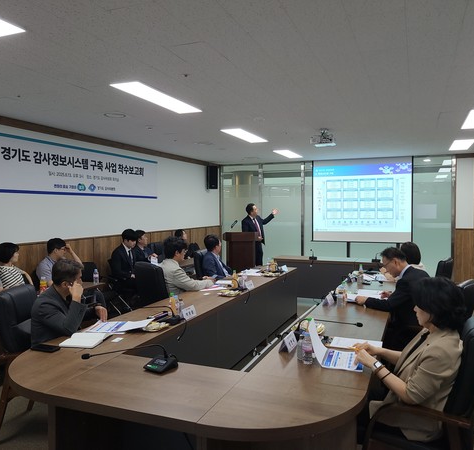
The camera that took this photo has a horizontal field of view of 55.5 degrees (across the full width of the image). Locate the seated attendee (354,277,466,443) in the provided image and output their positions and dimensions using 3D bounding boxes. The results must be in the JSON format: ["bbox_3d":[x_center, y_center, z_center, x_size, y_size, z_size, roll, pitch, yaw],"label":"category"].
[{"bbox_3d":[0.822,0.877,2.352,0.700,1.250,0.500,0,2,22],"label":"seated attendee"}]

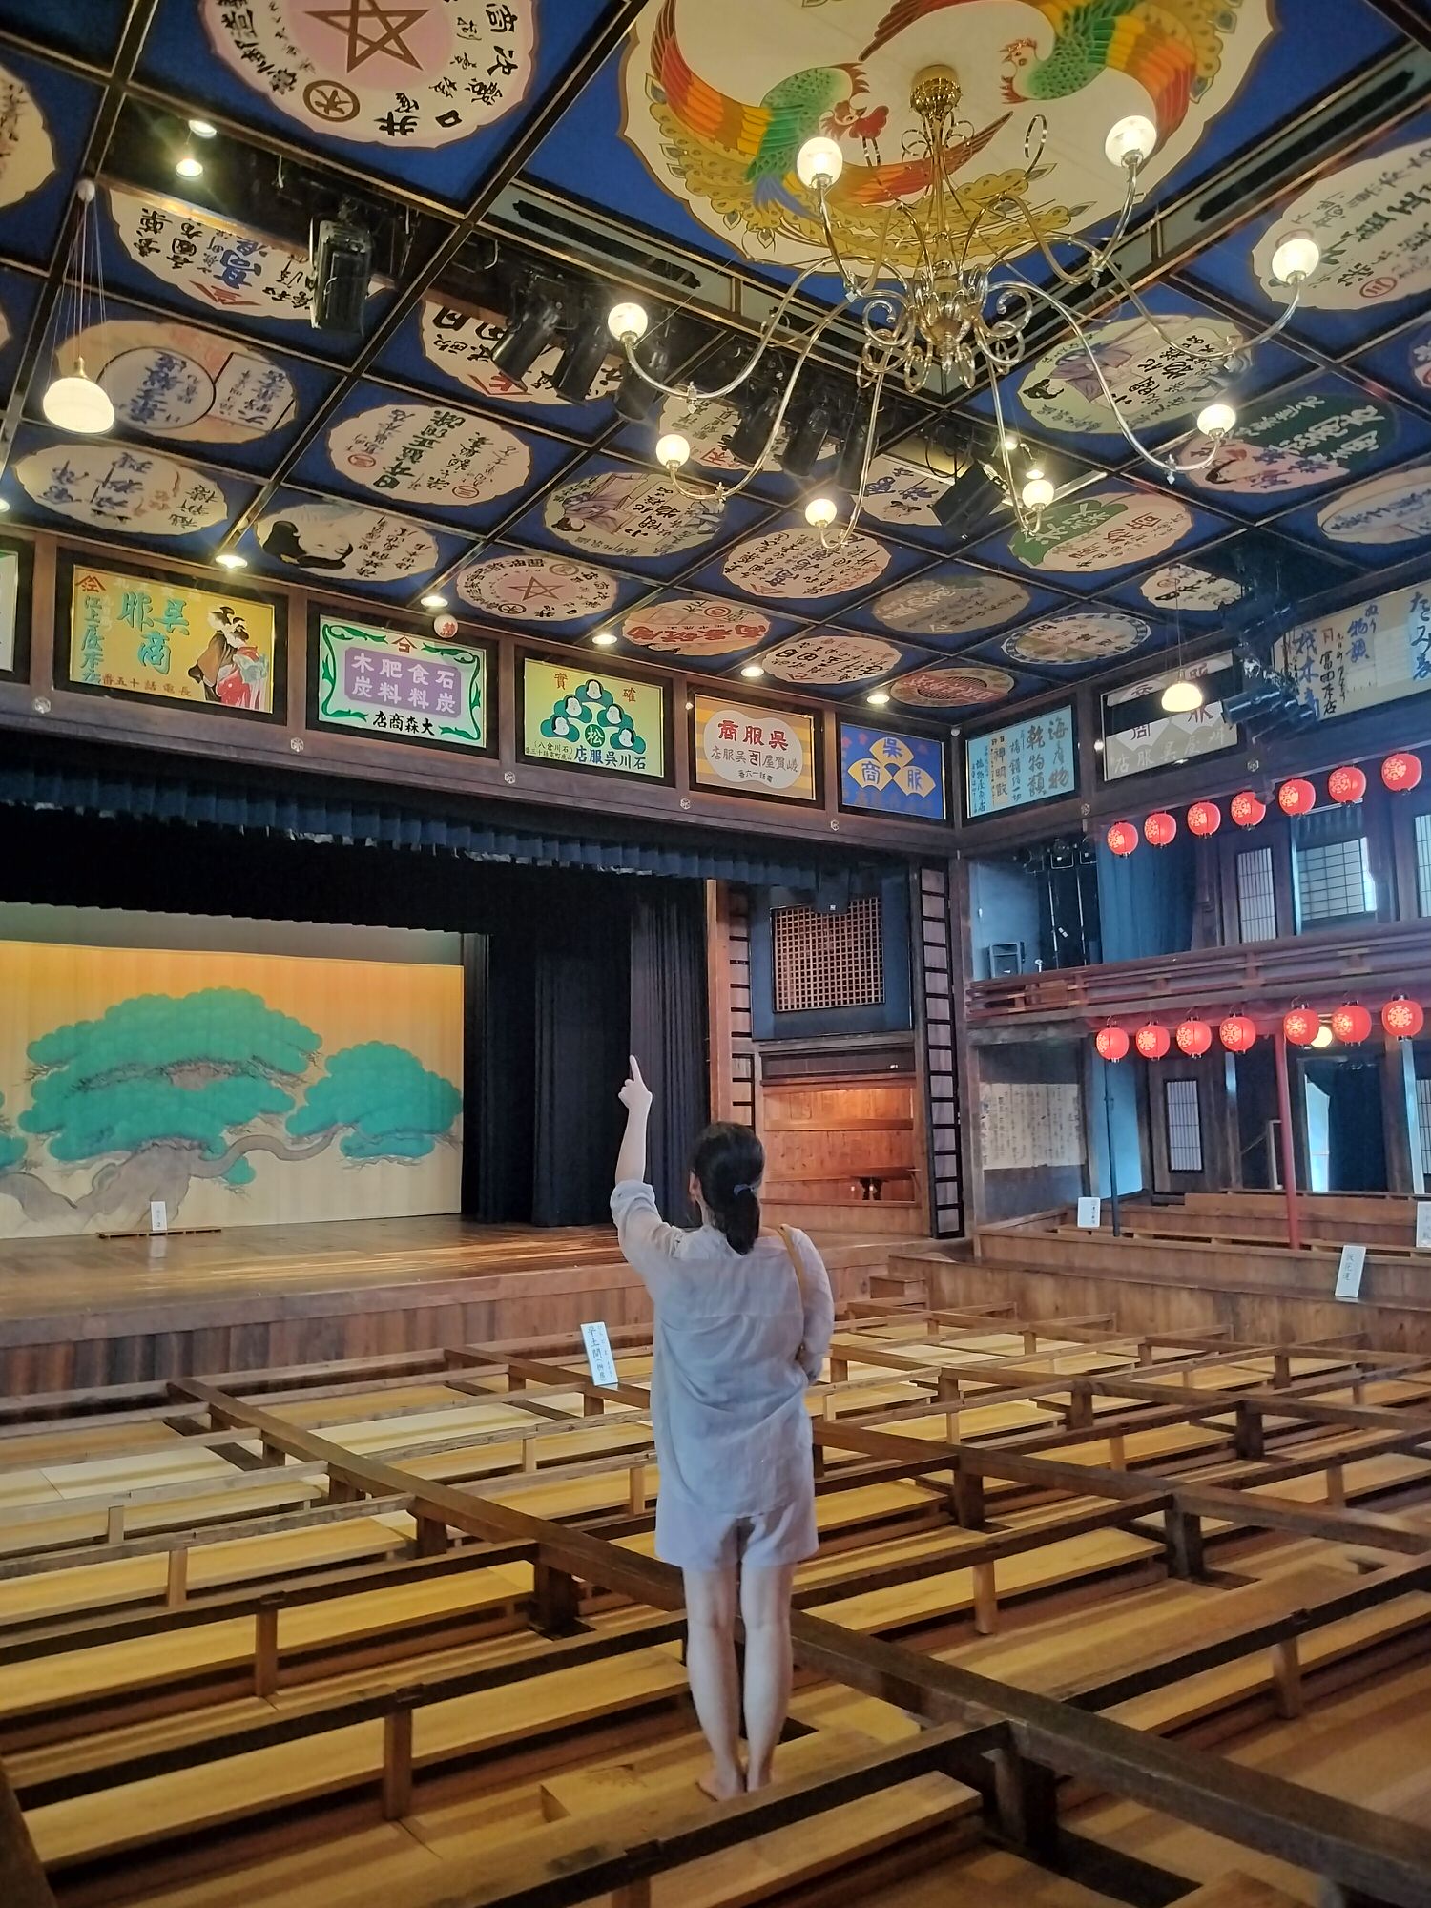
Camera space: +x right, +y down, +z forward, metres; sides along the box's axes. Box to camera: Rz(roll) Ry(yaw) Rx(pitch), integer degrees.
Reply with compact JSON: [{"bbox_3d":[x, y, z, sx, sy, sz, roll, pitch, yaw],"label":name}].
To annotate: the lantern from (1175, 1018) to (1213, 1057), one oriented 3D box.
[{"bbox_3d":[4.405,0.768,12.178,0.310,0.350,0.310,-8,-10,43],"label":"lantern"}]

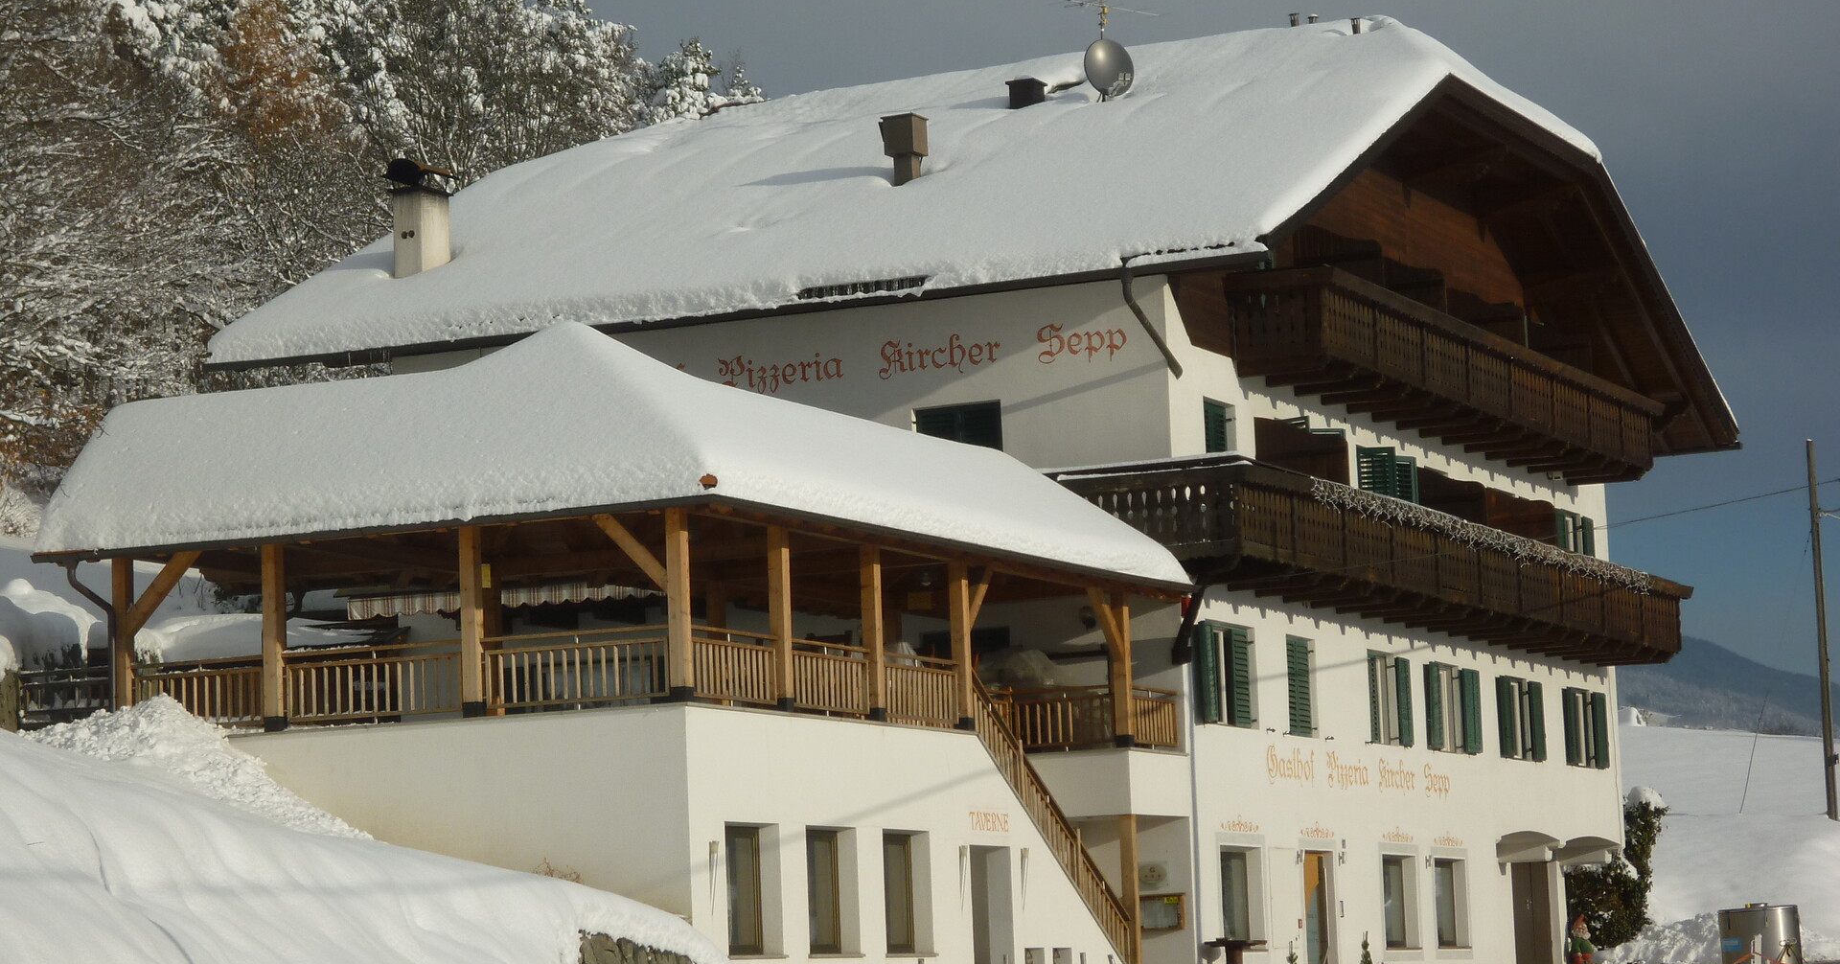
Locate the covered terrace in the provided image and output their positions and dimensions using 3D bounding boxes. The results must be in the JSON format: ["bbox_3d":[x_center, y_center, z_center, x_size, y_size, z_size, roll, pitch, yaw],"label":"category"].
[{"bbox_3d":[-2.686,0.903,49.881,7.425,4.136,13.475,-5,-7,23],"label":"covered terrace"}]

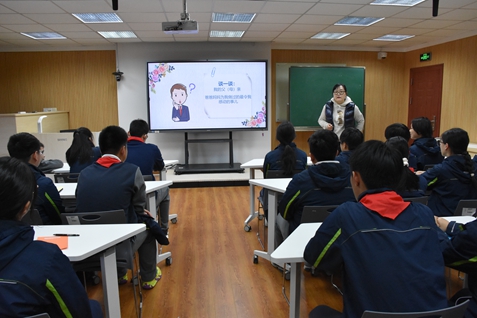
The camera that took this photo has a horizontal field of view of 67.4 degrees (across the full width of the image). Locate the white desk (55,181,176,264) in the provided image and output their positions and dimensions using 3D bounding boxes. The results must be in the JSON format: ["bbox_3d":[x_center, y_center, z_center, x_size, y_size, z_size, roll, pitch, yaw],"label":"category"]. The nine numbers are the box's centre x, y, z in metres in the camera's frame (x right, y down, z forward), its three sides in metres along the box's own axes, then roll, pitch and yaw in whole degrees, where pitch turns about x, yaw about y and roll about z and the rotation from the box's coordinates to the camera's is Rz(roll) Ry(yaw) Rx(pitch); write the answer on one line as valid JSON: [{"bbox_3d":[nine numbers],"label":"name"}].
[{"bbox_3d":[-1.310,0.633,3.084,1.450,0.750,0.500,-2,9,-6],"label":"white desk"}]

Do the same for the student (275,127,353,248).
[{"bbox_3d":[0.585,0.397,2.793,0.580,1.270,0.700,-2,9,-8],"label":"student"}]

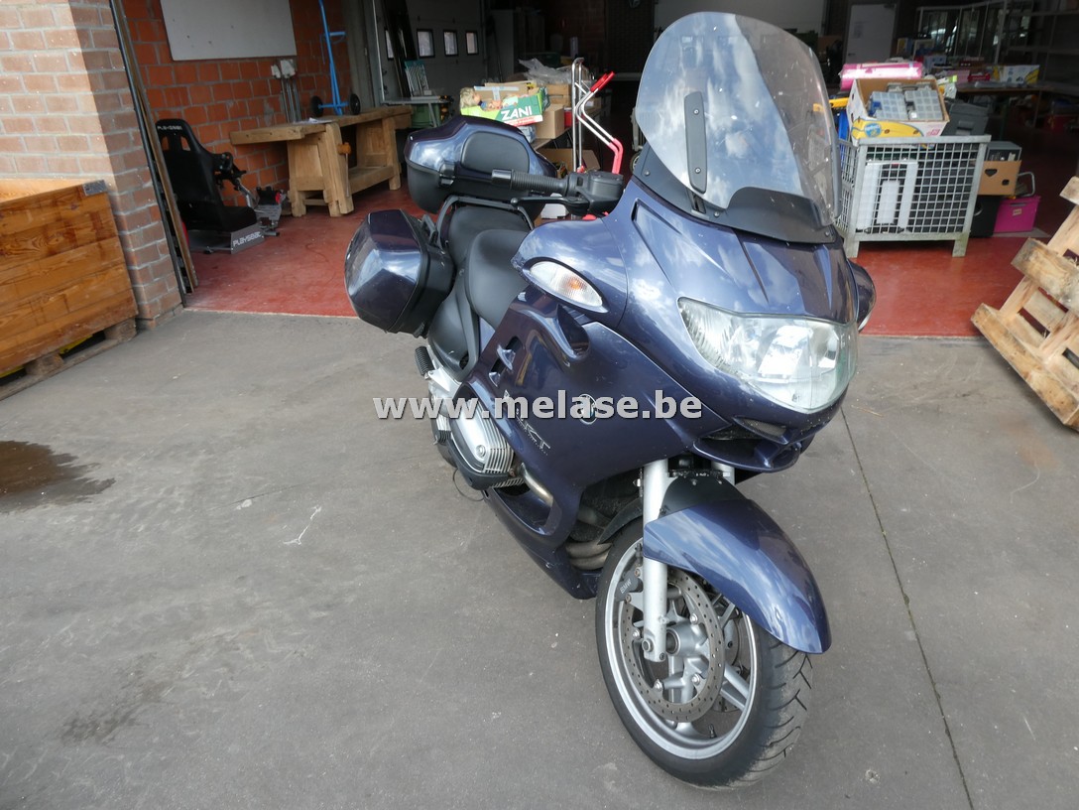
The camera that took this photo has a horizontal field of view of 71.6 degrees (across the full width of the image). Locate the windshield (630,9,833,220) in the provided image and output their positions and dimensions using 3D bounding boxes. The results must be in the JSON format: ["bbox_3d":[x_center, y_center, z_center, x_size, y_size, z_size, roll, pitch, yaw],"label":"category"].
[{"bbox_3d":[0.434,-0.539,1.433,0.530,0.390,0.140,2,-1,-29],"label":"windshield"}]

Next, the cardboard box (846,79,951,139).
[{"bbox_3d":[2.401,-1.966,5.050,0.530,0.230,0.420,3,57,8],"label":"cardboard box"}]

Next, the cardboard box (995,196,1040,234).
[{"bbox_3d":[3.564,-1.489,5.739,0.310,0.265,0.320,-4,26,-5],"label":"cardboard box"}]

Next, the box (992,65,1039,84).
[{"bbox_3d":[6.584,-4.567,10.345,0.470,0.240,0.380,1,25,6],"label":"box"}]

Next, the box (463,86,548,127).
[{"bbox_3d":[-0.246,-2.218,5.673,0.580,0.215,0.390,-6,25,13],"label":"box"}]

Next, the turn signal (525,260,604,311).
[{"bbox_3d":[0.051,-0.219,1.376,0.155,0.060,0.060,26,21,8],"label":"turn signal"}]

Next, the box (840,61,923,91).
[{"bbox_3d":[2.532,-2.462,5.607,0.535,0.180,0.280,3,25,12],"label":"box"}]

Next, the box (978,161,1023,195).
[{"bbox_3d":[3.444,-1.824,5.911,0.420,0.253,0.500,1,25,7],"label":"box"}]

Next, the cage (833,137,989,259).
[{"bbox_3d":[2.694,-1.680,5.737,0.820,0.820,1.200,2,25,8],"label":"cage"}]

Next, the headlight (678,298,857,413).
[{"bbox_3d":[0.456,-0.081,1.365,0.415,0.168,0.165,1,22,-27],"label":"headlight"}]

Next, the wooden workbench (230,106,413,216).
[{"bbox_3d":[-2.136,-2.615,8.074,0.680,0.870,2.950,3,25,10],"label":"wooden workbench"}]

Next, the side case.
[{"bbox_3d":[-0.499,-0.464,2.660,0.260,0.370,0.470,0,22,-25],"label":"side case"}]

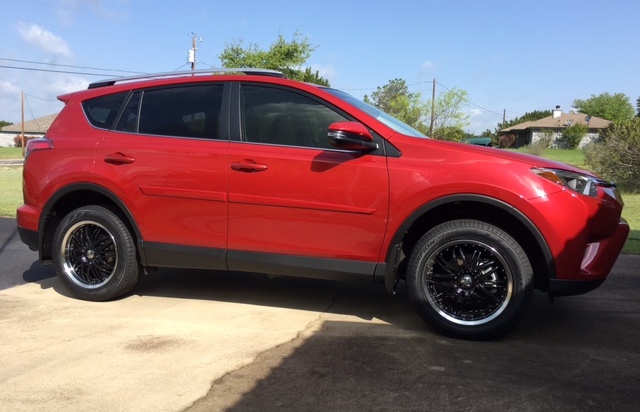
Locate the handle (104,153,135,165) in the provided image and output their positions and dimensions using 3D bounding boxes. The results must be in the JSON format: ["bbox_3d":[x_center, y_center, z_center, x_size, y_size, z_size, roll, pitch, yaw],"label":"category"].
[{"bbox_3d":[-1.400,-0.328,3.746,0.250,0.070,0.060,2,6,17],"label":"handle"}]

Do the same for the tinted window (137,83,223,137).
[{"bbox_3d":[-0.963,-0.647,3.706,0.670,0.380,0.060,2,-11,17],"label":"tinted window"}]

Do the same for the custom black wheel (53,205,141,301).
[{"bbox_3d":[-1.648,0.344,4.005,0.700,0.700,0.220,2,6,17],"label":"custom black wheel"}]

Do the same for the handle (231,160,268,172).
[{"bbox_3d":[-0.454,-0.255,3.453,0.250,0.070,0.060,2,6,17],"label":"handle"}]

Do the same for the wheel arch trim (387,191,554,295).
[{"bbox_3d":[0.861,0.230,3.129,0.990,0.600,0.100,2,6,17],"label":"wheel arch trim"}]

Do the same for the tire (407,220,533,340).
[{"bbox_3d":[0.881,0.435,3.203,0.710,0.710,0.235,2,6,17],"label":"tire"}]

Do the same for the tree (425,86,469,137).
[{"bbox_3d":[10.700,-7.133,45.000,3.860,5.790,3.700,1,6,0],"label":"tree"}]

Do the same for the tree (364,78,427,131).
[{"bbox_3d":[7.847,-9.488,55.000,6.000,6.400,5.600,1,6,8],"label":"tree"}]

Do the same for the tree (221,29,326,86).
[{"bbox_3d":[-2.480,-5.822,28.000,5.640,6.680,5.300,1,6,0],"label":"tree"}]

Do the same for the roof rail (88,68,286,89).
[{"bbox_3d":[-0.993,-0.921,3.862,1.630,0.110,0.070,2,6,17],"label":"roof rail"}]

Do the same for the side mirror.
[{"bbox_3d":[0.201,-0.418,3.204,0.230,0.180,0.240,2,6,17],"label":"side mirror"}]

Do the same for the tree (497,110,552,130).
[{"bbox_3d":[28.464,-10.630,75.000,8.110,5.460,6.500,1,6,0],"label":"tree"}]

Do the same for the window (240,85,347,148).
[{"bbox_3d":[-0.139,-0.582,3.461,0.820,0.460,0.080,2,-8,17],"label":"window"}]

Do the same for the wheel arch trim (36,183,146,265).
[{"bbox_3d":[-1.652,0.133,3.904,0.950,0.590,0.100,2,6,17],"label":"wheel arch trim"}]

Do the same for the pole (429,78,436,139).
[{"bbox_3d":[9.626,-7.592,46.000,0.260,6.690,0.260,1,6,0],"label":"pole"}]

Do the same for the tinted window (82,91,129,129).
[{"bbox_3d":[-1.582,-0.697,3.914,0.420,0.270,0.060,2,-10,20],"label":"tinted window"}]

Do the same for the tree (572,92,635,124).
[{"bbox_3d":[39.654,-11.889,75.000,8.670,7.970,8.000,1,6,0],"label":"tree"}]

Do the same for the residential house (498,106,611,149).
[{"bbox_3d":[28.987,-9.539,66.000,13.000,4.800,10.000,2,6,14],"label":"residential house"}]

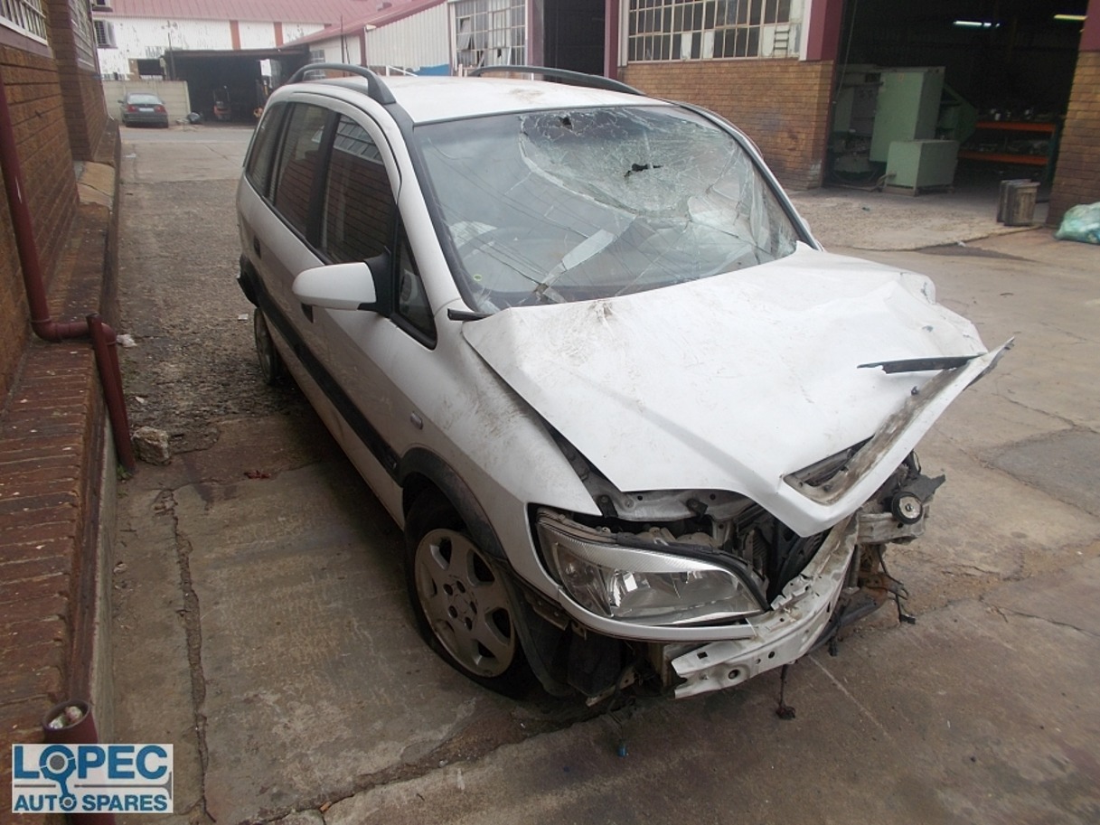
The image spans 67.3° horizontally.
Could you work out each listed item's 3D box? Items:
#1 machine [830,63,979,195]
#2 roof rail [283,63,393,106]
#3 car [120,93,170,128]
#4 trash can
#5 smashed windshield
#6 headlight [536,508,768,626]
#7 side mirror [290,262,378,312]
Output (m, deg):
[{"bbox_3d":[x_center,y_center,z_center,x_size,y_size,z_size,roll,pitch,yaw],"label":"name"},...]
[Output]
[{"bbox_3d":[5.179,-4.182,12.143,1.350,1.640,1.800,-10,24,-24],"label":"machine"},{"bbox_3d":[-0.954,-1.432,3.555,0.080,0.140,1.750,-12,26,-25],"label":"roof rail"},{"bbox_3d":[-18.721,-13.933,38.077,1.740,1.420,4.450,-10,24,-24],"label":"car"},{"bbox_3d":[5.156,-2.309,9.100,0.360,0.470,0.400,-10,24,-24],"label":"trash can"},{"bbox_3d":[0.210,-0.725,2.708,1.300,0.150,0.830,-12,60,-25],"label":"smashed windshield"},{"bbox_3d":[0.211,0.307,1.684,0.430,0.200,0.260,-4,24,-9],"label":"headlight"},{"bbox_3d":[-0.614,-0.360,2.370,0.225,0.140,0.125,-12,26,-25],"label":"side mirror"}]

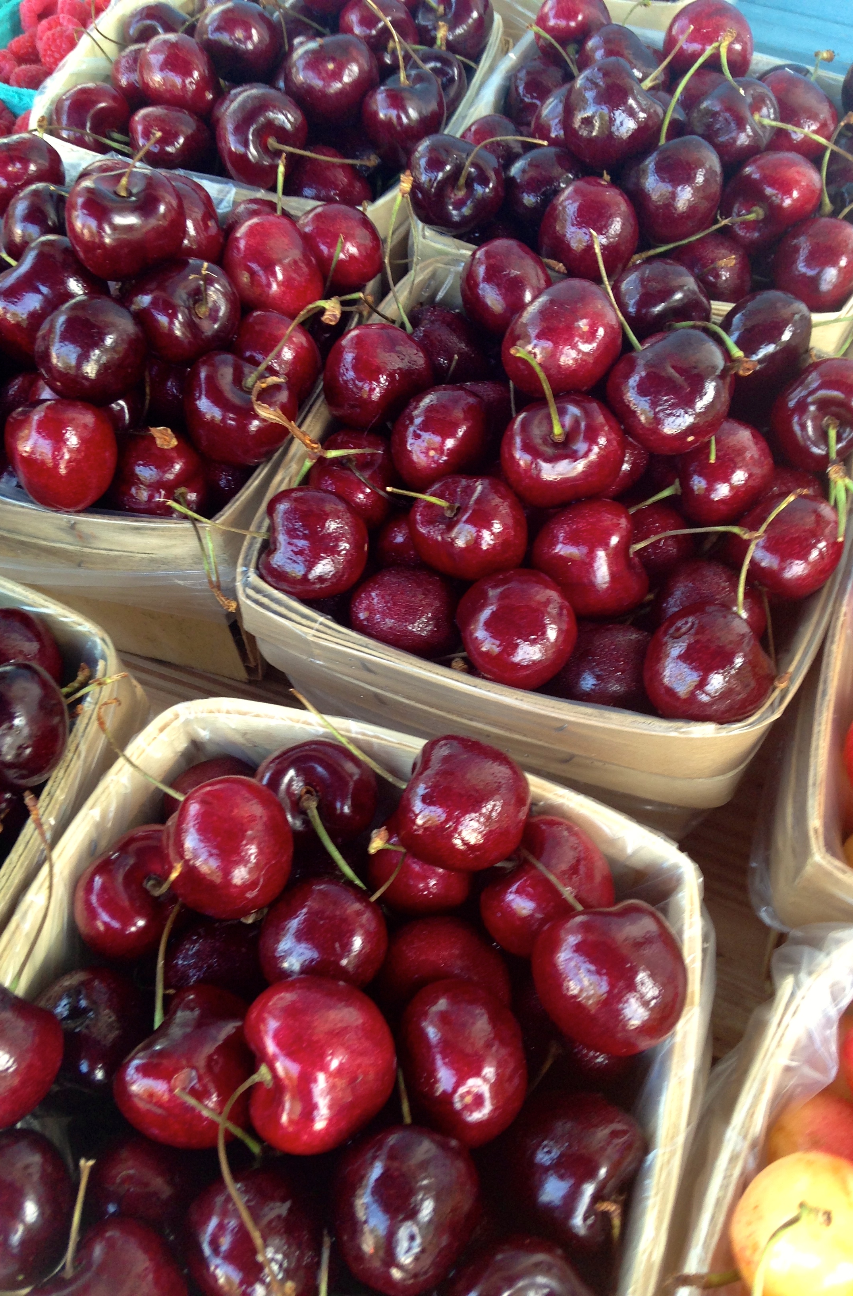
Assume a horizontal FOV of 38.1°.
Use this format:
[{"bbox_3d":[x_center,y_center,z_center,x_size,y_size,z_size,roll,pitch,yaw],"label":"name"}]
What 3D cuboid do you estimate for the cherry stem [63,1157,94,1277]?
[{"bbox_3d":[-0.058,0.096,0.206,0.003,0.031,0.002,18,26,8],"label":"cherry stem"}]

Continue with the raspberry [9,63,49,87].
[{"bbox_3d":[-0.148,-0.212,0.460,0.018,0.018,0.018,0,53,0],"label":"raspberry"}]

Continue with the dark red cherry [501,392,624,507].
[{"bbox_3d":[0.030,-0.044,0.276,0.027,0.025,0.025,-4,57,0],"label":"dark red cherry"}]

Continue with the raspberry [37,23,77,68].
[{"bbox_3d":[-0.130,-0.212,0.438,0.017,0.018,0.017,-4,57,0],"label":"raspberry"}]

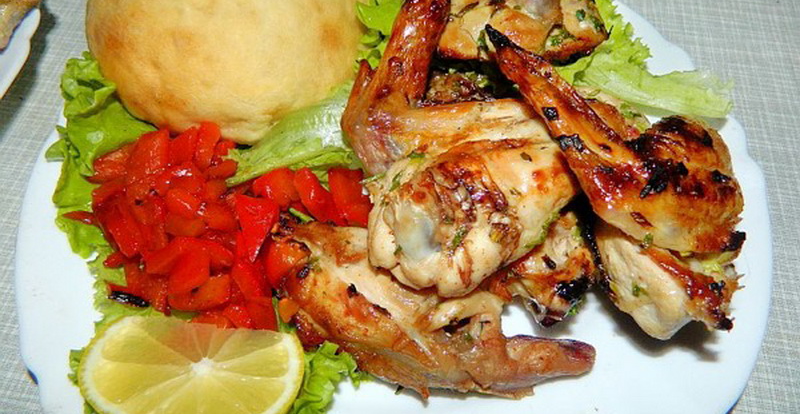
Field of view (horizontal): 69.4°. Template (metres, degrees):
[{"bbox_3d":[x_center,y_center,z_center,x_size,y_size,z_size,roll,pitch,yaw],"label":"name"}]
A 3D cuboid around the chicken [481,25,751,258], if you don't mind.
[{"bbox_3d":[0.058,-0.019,0.169,0.087,0.035,0.042,37,67,21],"label":"chicken"}]

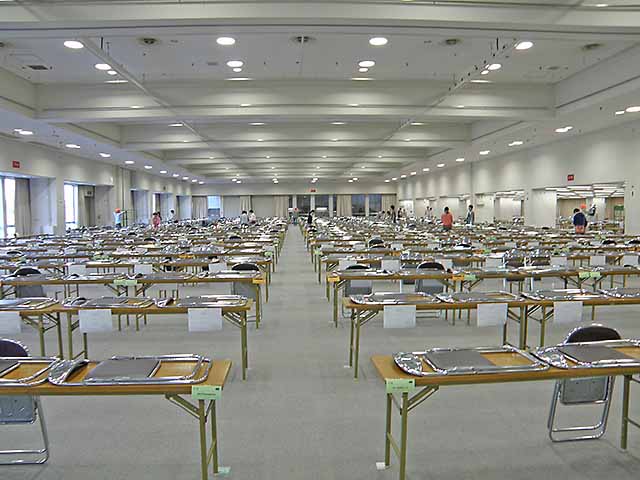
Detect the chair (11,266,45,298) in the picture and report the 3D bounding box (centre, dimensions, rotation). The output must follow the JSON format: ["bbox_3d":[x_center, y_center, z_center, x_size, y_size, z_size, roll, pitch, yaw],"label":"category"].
[{"bbox_3d":[-4.170,0.800,6.850,0.450,0.840,0.440,-1,4,-3],"label":"chair"}]

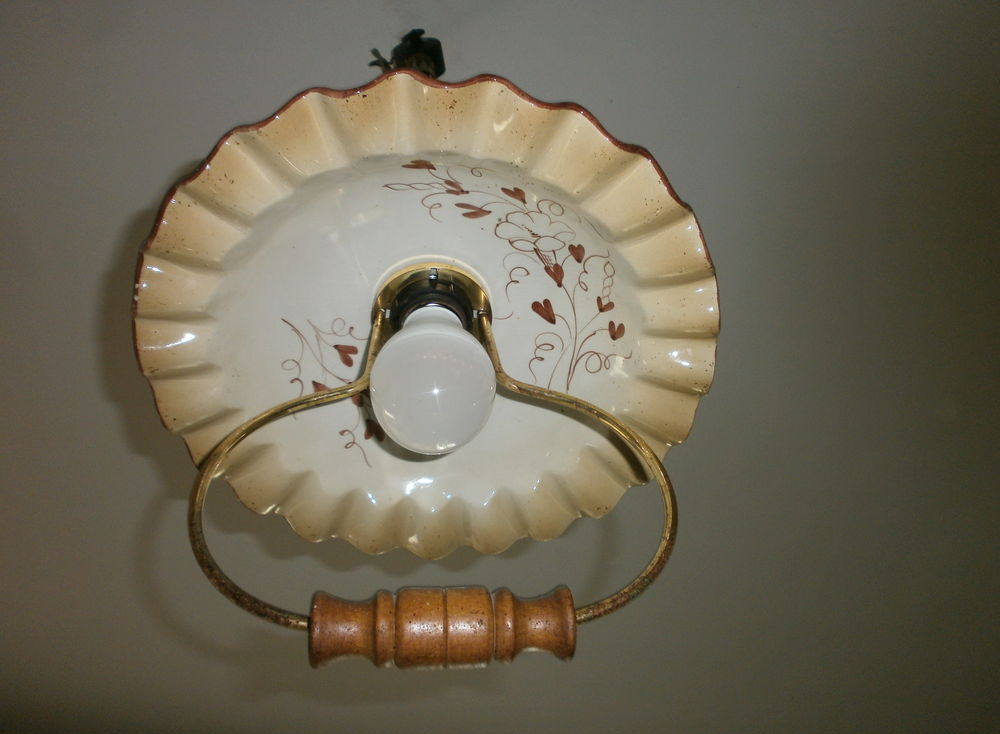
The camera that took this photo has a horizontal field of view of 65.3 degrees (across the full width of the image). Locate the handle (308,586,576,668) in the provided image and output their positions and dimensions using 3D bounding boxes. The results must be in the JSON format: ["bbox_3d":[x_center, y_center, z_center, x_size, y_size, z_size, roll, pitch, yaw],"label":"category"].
[{"bbox_3d":[-0.019,0.091,0.275,0.093,0.027,0.027,1,-54,-7],"label":"handle"}]

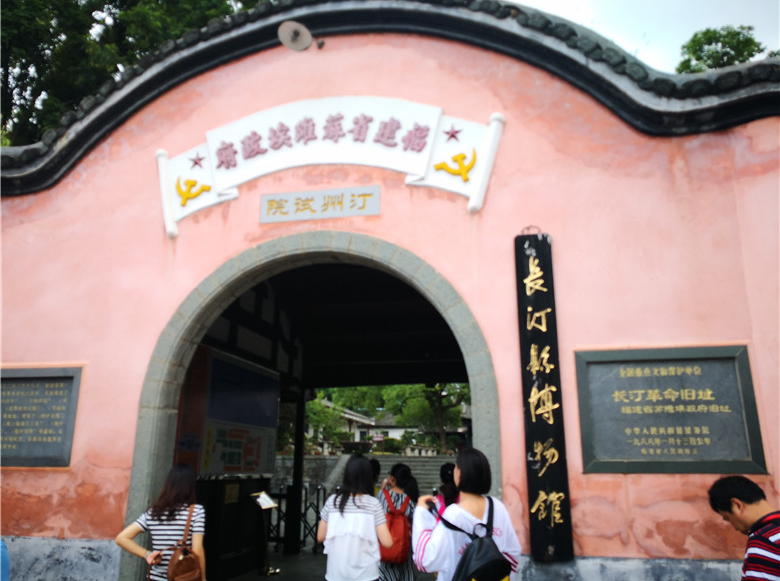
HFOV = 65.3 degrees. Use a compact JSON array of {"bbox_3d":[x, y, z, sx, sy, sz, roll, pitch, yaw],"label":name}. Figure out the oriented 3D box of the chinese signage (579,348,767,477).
[{"bbox_3d":[2.071,0.892,4.573,1.245,0.923,0.070,-3,-16,11],"label":"chinese signage"}]

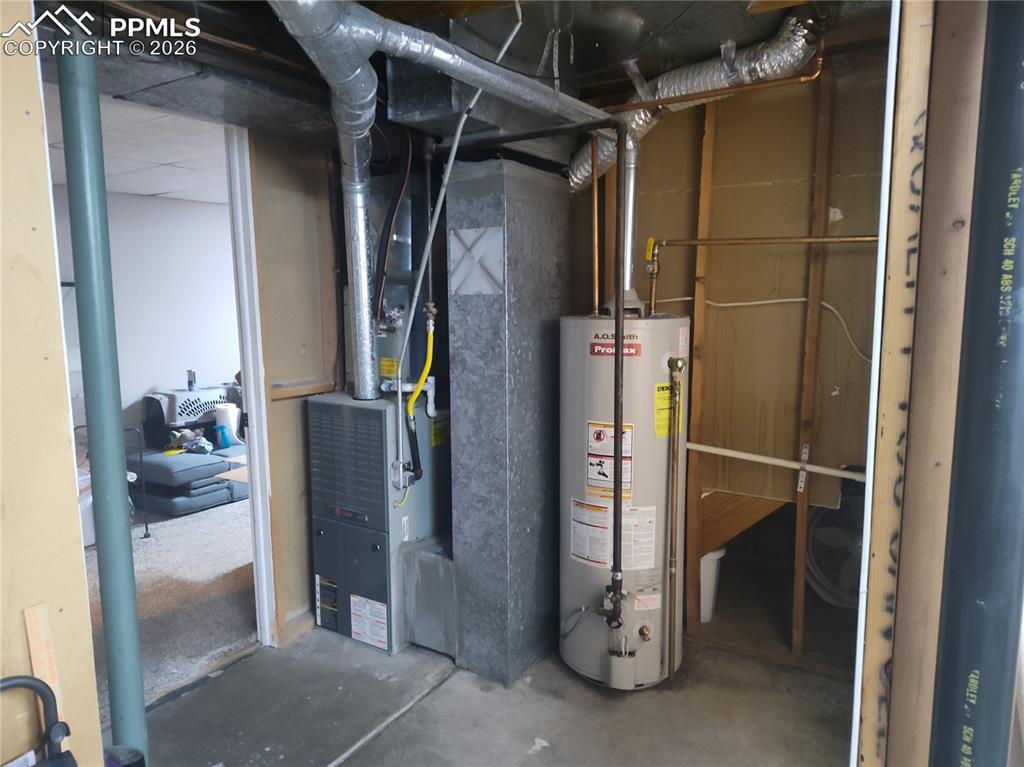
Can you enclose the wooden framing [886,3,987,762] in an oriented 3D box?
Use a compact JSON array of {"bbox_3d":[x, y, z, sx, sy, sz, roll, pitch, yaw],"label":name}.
[{"bbox_3d":[0.451,0.201,0.749,0.038,2.250,0.089,4,9,32],"label":"wooden framing"}]

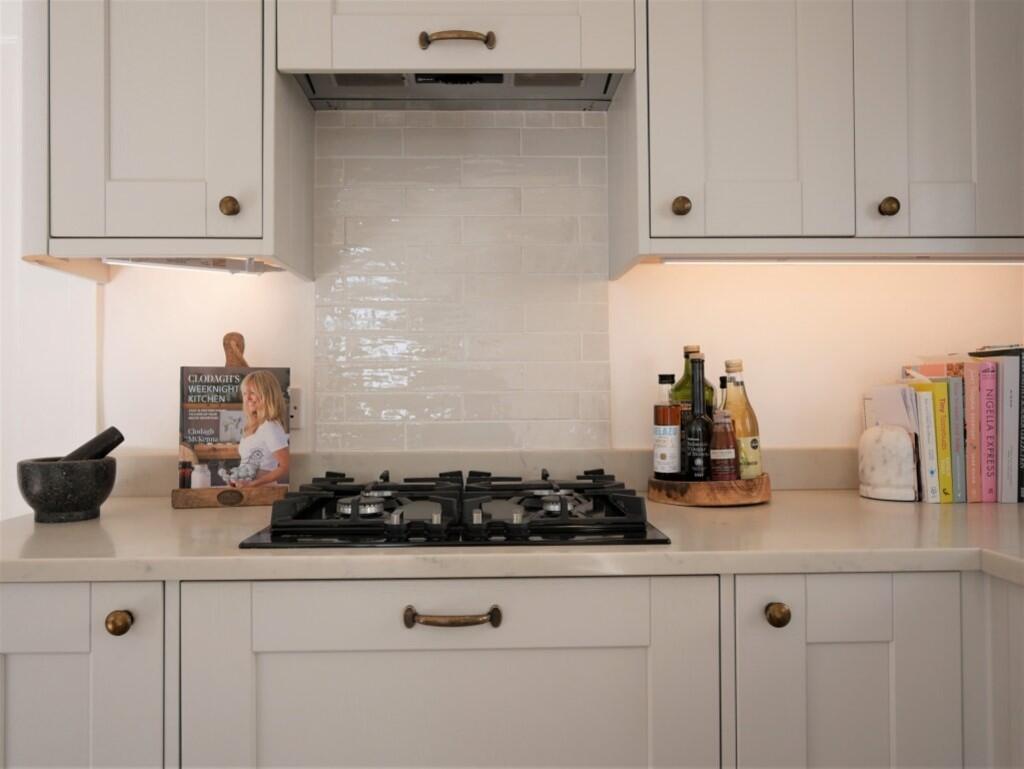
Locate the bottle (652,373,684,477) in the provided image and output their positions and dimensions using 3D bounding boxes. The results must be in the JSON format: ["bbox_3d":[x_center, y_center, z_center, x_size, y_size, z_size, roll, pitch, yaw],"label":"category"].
[{"bbox_3d":[0.296,0.082,1.461,0.051,0.202,0.051,0,-1,-1],"label":"bottle"}]

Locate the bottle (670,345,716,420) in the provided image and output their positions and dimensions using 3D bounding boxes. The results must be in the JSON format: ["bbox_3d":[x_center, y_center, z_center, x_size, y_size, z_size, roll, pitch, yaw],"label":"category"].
[{"bbox_3d":[0.360,0.052,1.528,0.088,0.265,0.085,0,-1,-1],"label":"bottle"}]

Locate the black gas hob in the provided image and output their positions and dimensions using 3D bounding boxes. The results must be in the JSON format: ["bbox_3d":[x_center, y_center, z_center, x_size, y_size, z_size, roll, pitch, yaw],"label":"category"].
[{"bbox_3d":[-0.082,0.196,1.313,0.590,0.058,0.520,0,-1,-1],"label":"black gas hob"}]

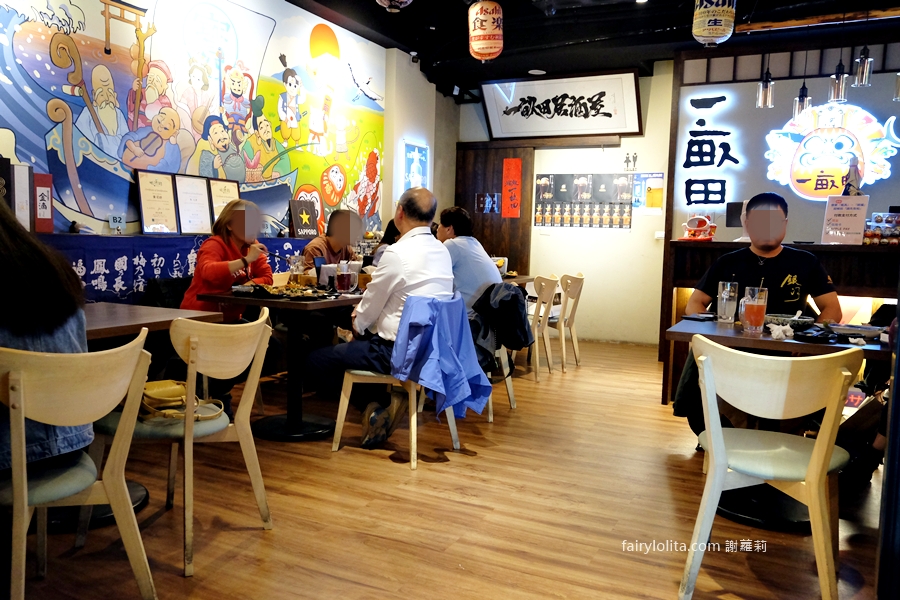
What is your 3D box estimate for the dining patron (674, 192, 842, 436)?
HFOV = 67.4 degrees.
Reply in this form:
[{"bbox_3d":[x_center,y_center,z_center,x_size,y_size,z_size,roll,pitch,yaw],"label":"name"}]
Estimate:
[{"bbox_3d":[1.322,0.166,2.889,0.640,1.280,0.700,4,6,25],"label":"dining patron"}]

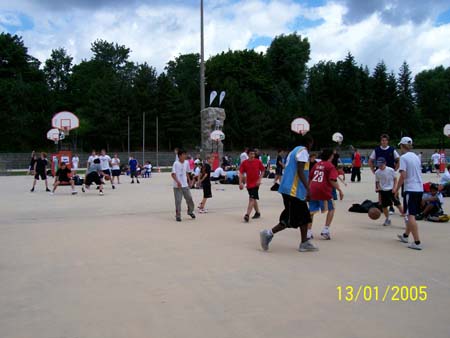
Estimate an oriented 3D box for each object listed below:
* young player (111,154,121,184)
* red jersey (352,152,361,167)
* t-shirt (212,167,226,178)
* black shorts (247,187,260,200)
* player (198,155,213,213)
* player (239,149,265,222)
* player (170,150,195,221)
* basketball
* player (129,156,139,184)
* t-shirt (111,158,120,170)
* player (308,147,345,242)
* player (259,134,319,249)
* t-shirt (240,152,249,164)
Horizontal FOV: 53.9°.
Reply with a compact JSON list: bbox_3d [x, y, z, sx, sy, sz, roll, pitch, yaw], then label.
[{"bbox_3d":[-5.620,-0.015,22.800,0.480,1.600,0.360,0,2,3],"label":"young player"},{"bbox_3d":[6.971,-0.490,23.300,0.450,0.720,0.320,-1,2,-30],"label":"red jersey"},{"bbox_3d":[-0.296,0.182,23.000,0.650,0.580,0.500,0,2,-6],"label":"t-shirt"},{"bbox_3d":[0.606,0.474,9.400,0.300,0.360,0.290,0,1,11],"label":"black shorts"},{"bbox_3d":[-0.486,0.357,10.900,0.500,1.440,0.420,-1,1,-6],"label":"player"},{"bbox_3d":[0.586,0.352,9.600,0.520,1.600,0.550,0,2,7],"label":"player"},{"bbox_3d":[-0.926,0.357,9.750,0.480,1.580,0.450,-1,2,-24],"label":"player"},{"bbox_3d":[2.881,0.867,8.500,0.240,0.240,0.240,-1,1,0],"label":"basketball"},{"bbox_3d":[-5.148,-0.011,25.100,0.550,1.680,0.360,-1,1,-11],"label":"player"},{"bbox_3d":[-6.083,-0.251,24.700,0.480,0.670,0.300,-1,1,-9],"label":"t-shirt"},{"bbox_3d":[1.724,0.435,7.550,0.580,1.540,0.550,0,2,24],"label":"player"},{"bbox_3d":[0.919,0.352,6.350,0.820,1.660,0.550,-1,1,-19],"label":"player"},{"bbox_3d":[0.877,-0.406,19.300,0.340,0.640,0.440,-1,2,-25],"label":"t-shirt"}]

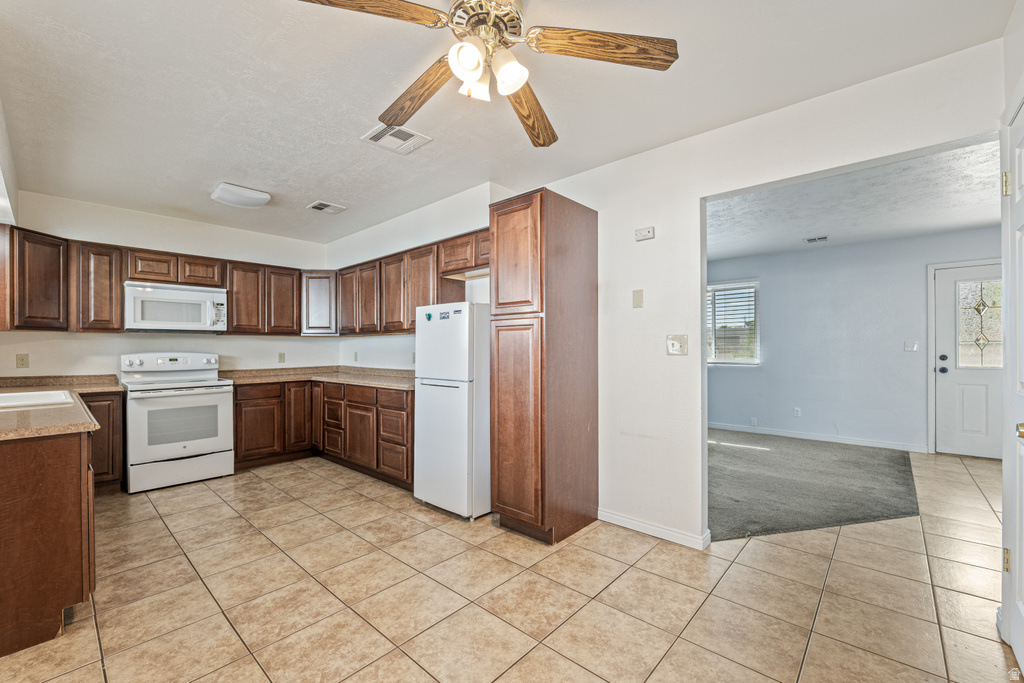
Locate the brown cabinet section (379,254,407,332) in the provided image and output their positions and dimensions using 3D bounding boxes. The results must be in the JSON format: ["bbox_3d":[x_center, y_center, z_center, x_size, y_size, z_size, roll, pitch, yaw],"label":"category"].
[{"bbox_3d":[-1.086,-0.458,4.081,0.461,0.758,0.315,-2,-3,41],"label":"brown cabinet section"}]

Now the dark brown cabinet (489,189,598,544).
[{"bbox_3d":[0.226,0.163,2.774,0.472,2.175,0.620,-2,-2,41],"label":"dark brown cabinet"}]

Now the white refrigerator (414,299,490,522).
[{"bbox_3d":[-0.327,0.500,3.210,0.629,1.527,0.627,-2,-2,41],"label":"white refrigerator"}]

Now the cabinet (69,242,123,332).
[{"bbox_3d":[-3.747,-0.466,3.582,0.325,0.797,0.328,-1,-1,43],"label":"cabinet"}]

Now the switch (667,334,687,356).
[{"bbox_3d":[1.047,0.026,2.526,0.122,0.124,0.012,-1,-1,41],"label":"switch"}]

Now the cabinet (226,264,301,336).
[{"bbox_3d":[-2.895,-0.459,4.600,0.330,0.796,0.755,-2,-2,41],"label":"cabinet"}]

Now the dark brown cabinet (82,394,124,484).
[{"bbox_3d":[-3.648,0.841,3.493,0.610,0.838,0.285,-2,-2,41],"label":"dark brown cabinet"}]

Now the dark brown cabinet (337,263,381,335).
[{"bbox_3d":[-1.582,-0.458,4.529,0.877,0.797,0.333,-1,-1,41],"label":"dark brown cabinet"}]

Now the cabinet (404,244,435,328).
[{"bbox_3d":[-0.734,-0.473,3.815,0.493,0.797,0.333,-1,-1,41],"label":"cabinet"}]

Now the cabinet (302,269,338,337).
[{"bbox_3d":[-2.265,-0.450,4.848,0.457,0.797,0.341,0,-1,-3],"label":"cabinet"}]

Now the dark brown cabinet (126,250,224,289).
[{"bbox_3d":[-3.405,-0.696,4.027,0.330,0.343,0.765,-2,-2,41],"label":"dark brown cabinet"}]

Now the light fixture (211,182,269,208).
[{"bbox_3d":[-2.187,-1.156,3.221,0.355,0.076,0.338,-1,-1,42],"label":"light fixture"}]

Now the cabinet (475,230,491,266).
[{"bbox_3d":[-0.035,-0.750,3.214,0.465,0.312,0.330,-2,-2,41],"label":"cabinet"}]

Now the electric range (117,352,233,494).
[{"bbox_3d":[-3.217,0.716,3.847,0.670,1.188,0.741,-1,-1,43],"label":"electric range"}]

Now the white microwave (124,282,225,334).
[{"bbox_3d":[-3.372,-0.310,3.985,0.420,0.428,0.757,-2,-2,41],"label":"white microwave"}]

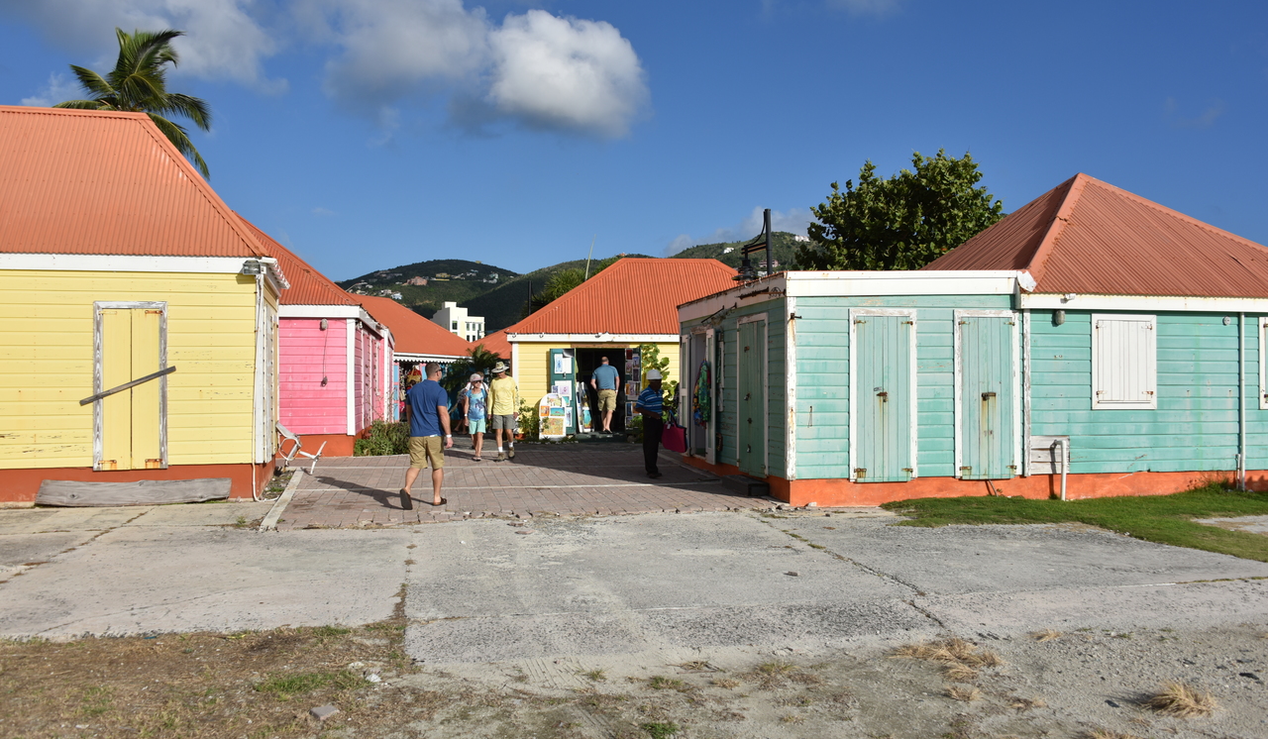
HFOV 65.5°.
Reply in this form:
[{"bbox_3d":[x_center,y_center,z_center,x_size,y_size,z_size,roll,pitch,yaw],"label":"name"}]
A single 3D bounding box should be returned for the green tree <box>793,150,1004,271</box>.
[{"bbox_3d":[6.720,-1.900,25.000,5.600,7.200,5.400,0,-1,0],"label":"green tree"}]

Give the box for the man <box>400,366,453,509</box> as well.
[{"bbox_3d":[-2.567,0.815,12.200,0.550,1.780,0.500,-1,-1,27],"label":"man"}]

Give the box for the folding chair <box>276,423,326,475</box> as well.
[{"bbox_3d":[-5.330,1.270,15.800,0.700,0.830,0.600,0,-1,-10],"label":"folding chair"}]

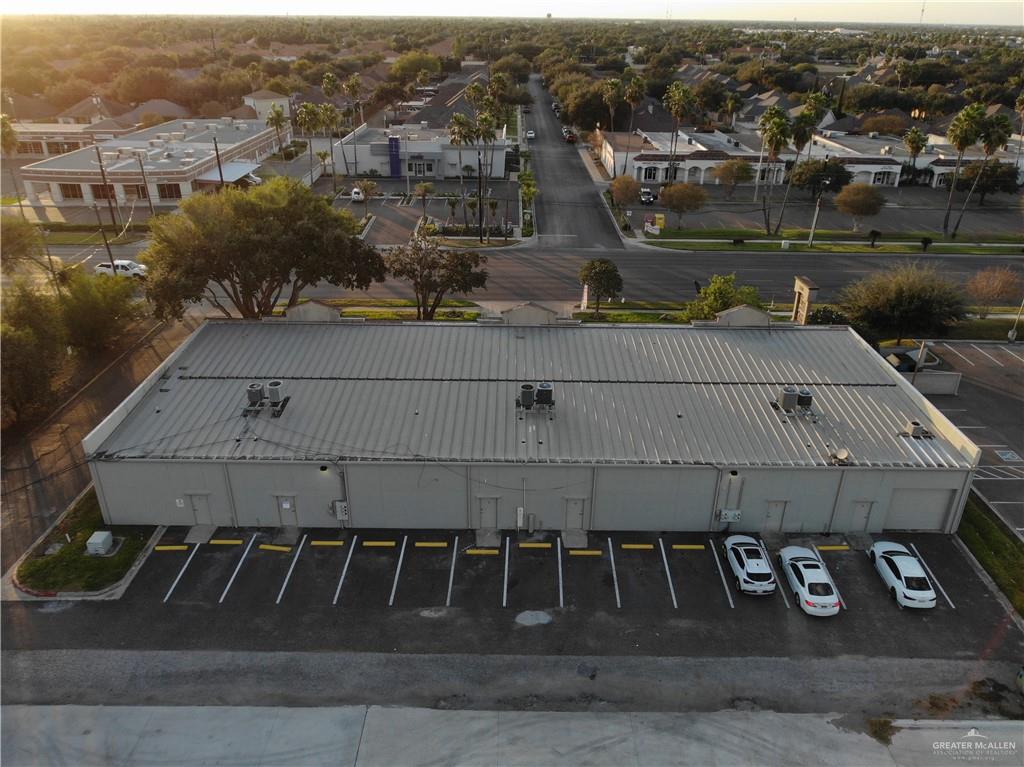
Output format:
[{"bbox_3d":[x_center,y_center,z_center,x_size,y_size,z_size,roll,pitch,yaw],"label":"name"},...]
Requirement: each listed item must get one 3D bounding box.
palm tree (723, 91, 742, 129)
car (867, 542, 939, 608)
[{"bbox_3d":[58.808,-73.342,190.917,4.500,10.000,4.500,1,27,0],"label":"palm tree"},{"bbox_3d":[20.685,9.878,37.543,1.840,1.450,4.720,2,27,3],"label":"car"}]

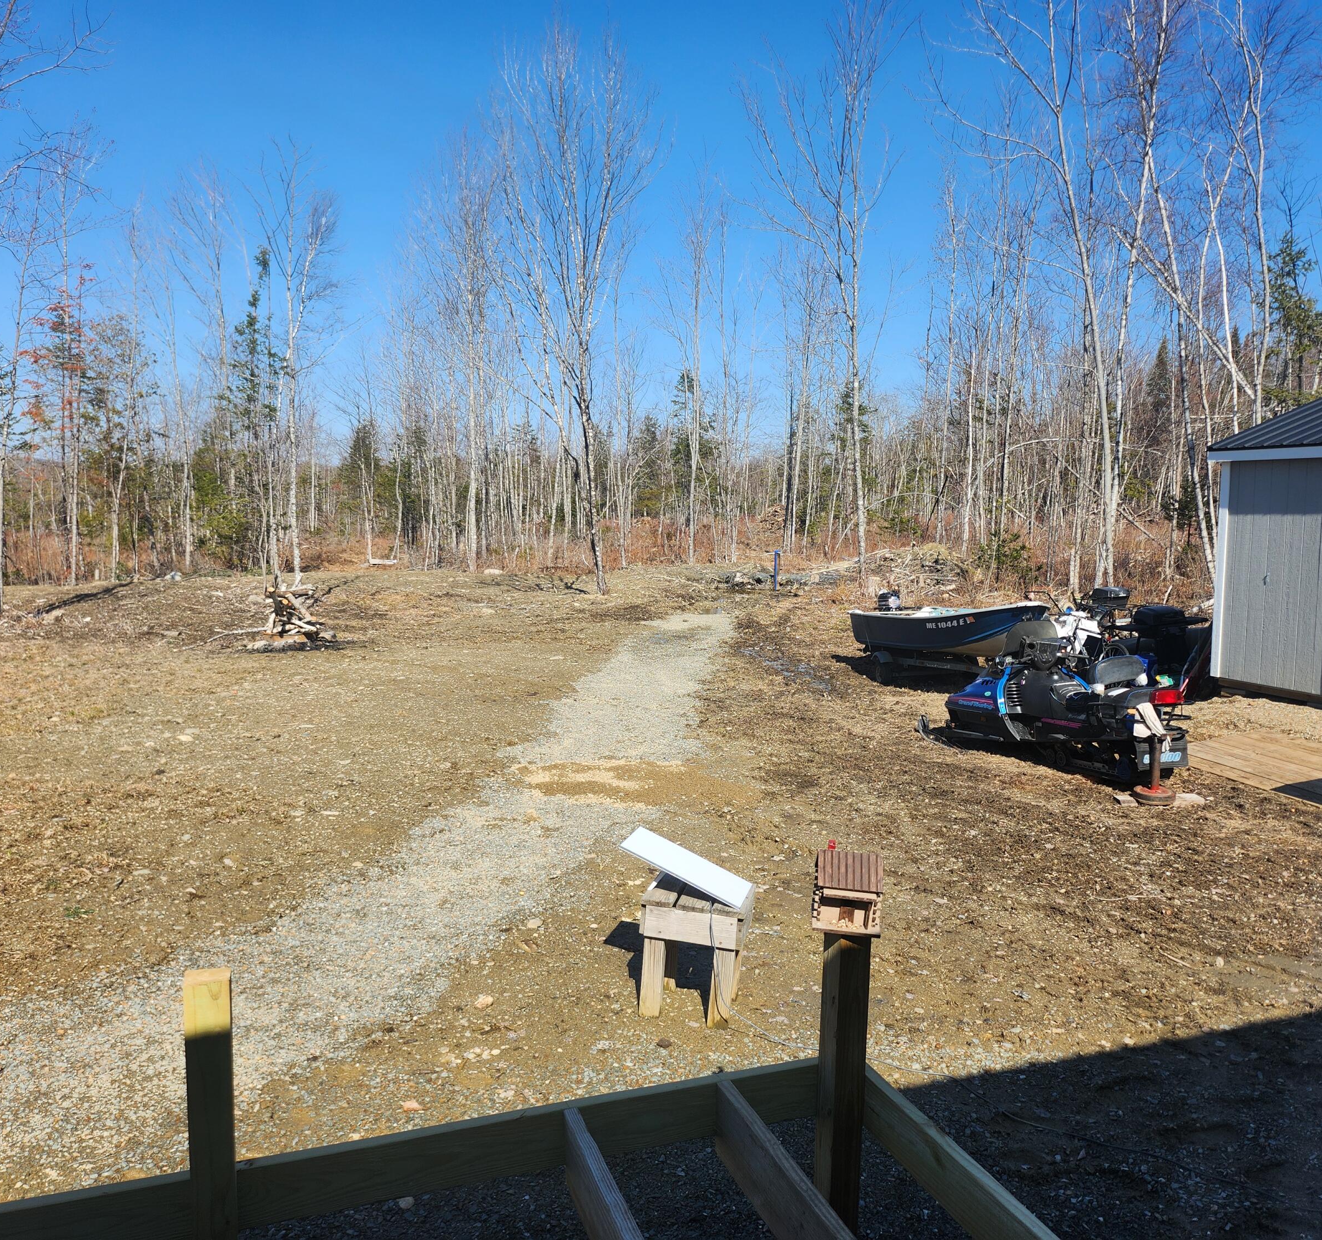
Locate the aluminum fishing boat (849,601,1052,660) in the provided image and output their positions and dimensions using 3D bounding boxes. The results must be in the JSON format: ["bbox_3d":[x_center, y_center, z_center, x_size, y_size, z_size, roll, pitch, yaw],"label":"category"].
[{"bbox_3d":[4.606,0.138,17.699,1.400,0.854,3.250,-4,7,-40],"label":"aluminum fishing boat"}]

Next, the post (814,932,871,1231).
[{"bbox_3d":[0.485,1.296,3.092,0.089,0.965,0.089,0,6,-20],"label":"post"}]

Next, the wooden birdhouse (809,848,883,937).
[{"bbox_3d":[0.503,0.719,3.050,0.175,0.193,0.135,2,5,15],"label":"wooden birdhouse"}]

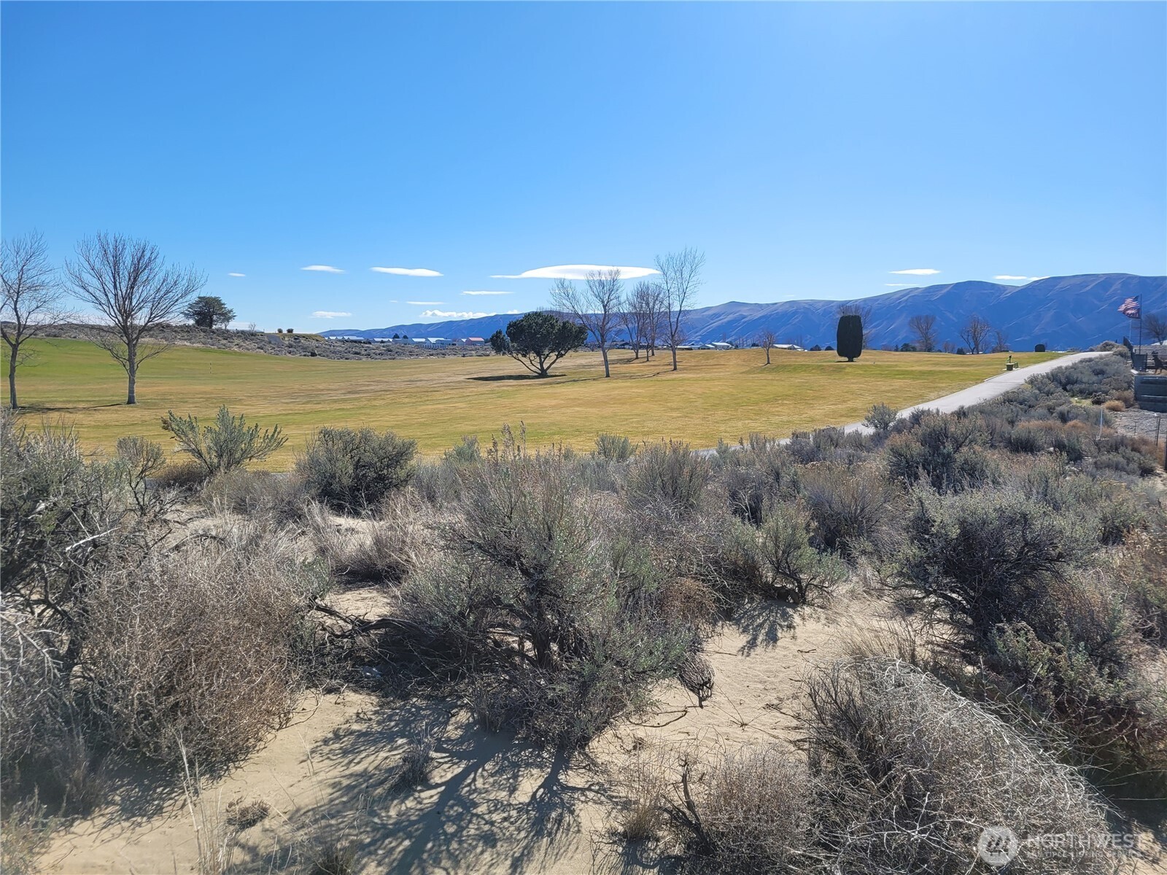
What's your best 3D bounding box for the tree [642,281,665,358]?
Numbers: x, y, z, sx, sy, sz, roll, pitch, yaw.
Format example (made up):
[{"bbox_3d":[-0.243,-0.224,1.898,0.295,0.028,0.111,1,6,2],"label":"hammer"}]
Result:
[{"bbox_3d":[9.770,-16.430,122.000,3.160,10.660,3.160,0,6,5],"label":"tree"}]

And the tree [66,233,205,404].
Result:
[{"bbox_3d":[-23.010,-6.110,45.000,6.520,8.800,6.520,-3,7,-27],"label":"tree"}]

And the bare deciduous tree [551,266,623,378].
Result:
[{"bbox_3d":[0.250,-10.440,80.000,6.410,9.990,6.410,0,6,0],"label":"bare deciduous tree"}]

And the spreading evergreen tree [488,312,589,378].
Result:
[{"bbox_3d":[-4.080,-8.530,80.000,8.890,5.990,8.890,0,6,-3],"label":"spreading evergreen tree"}]

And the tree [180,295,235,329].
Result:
[{"bbox_3d":[-57.780,-19.380,135.000,7.750,5.200,7.750,-3,7,-23],"label":"tree"}]

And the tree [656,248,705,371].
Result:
[{"bbox_3d":[10.240,-13.400,92.000,5.040,12.920,5.040,1,6,6],"label":"tree"}]

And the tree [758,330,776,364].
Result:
[{"bbox_3d":[19.960,-9.780,95.000,1.840,3.850,1.840,1,6,12],"label":"tree"}]

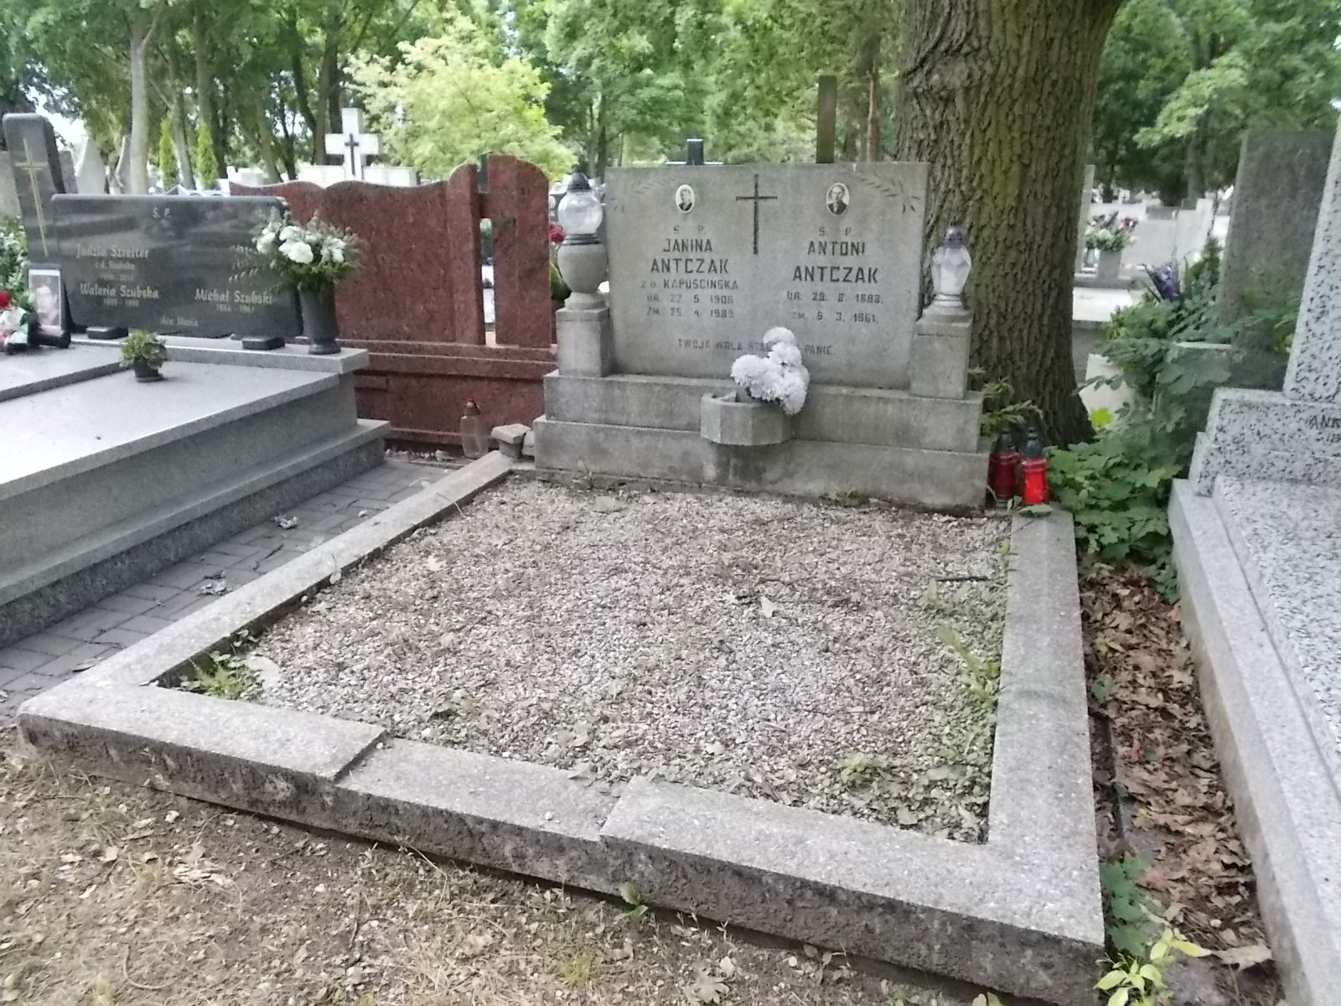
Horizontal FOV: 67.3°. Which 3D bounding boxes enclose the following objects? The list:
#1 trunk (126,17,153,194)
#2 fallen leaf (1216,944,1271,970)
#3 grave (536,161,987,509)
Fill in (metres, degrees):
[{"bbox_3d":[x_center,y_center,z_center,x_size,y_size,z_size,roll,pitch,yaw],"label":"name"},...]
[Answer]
[{"bbox_3d":[-8.843,-6.254,16.819,0.300,3.600,0.300,11,20,17],"label":"trunk"},{"bbox_3d":[1.036,0.815,1.817,0.100,0.030,0.060,6,21,19],"label":"fallen leaf"},{"bbox_3d":[0.310,-0.667,3.936,1.865,1.240,0.400,6,21,19],"label":"grave"}]

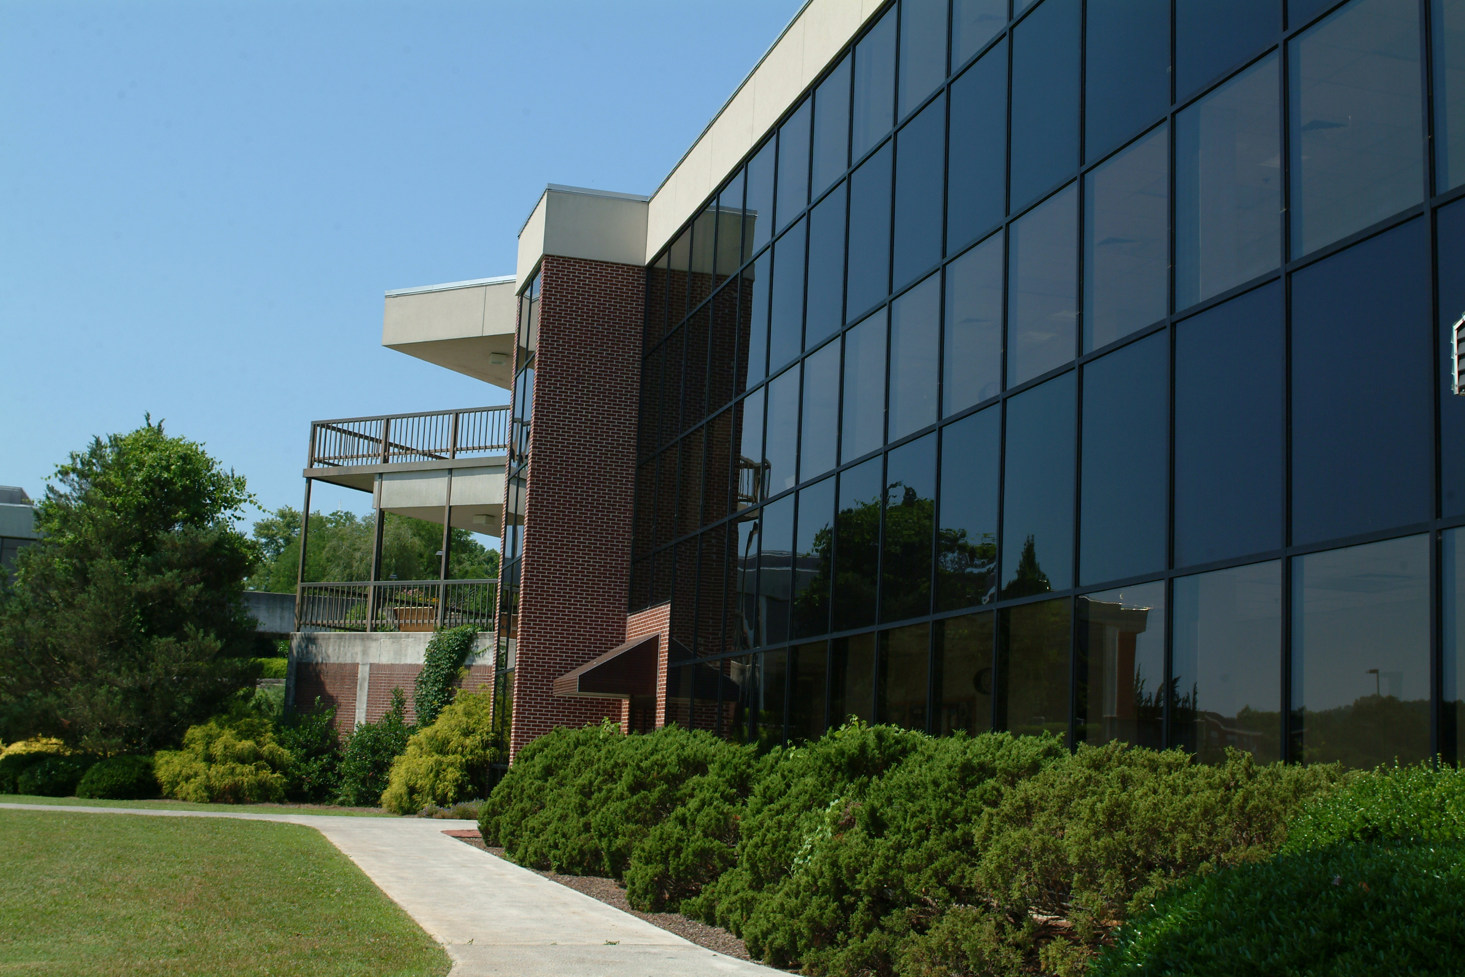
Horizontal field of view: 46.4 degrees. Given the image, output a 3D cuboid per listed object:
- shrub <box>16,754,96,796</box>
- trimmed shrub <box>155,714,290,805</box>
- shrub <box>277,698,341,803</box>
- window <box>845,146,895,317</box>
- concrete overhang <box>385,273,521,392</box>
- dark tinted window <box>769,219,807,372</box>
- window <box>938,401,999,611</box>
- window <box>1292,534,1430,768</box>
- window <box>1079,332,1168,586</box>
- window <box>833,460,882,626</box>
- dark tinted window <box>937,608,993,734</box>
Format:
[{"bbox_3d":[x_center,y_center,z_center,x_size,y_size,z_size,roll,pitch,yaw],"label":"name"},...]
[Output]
[{"bbox_3d":[-13.457,5.706,34.000,1.568,0.818,1.400,6,-10,-21],"label":"shrub"},{"bbox_3d":[-10.311,5.471,34.600,2.720,1.754,2.400,6,-10,-16],"label":"trimmed shrub"},{"bbox_3d":[-9.218,5.700,37.151,1.350,2.220,1.300,5,-10,-13],"label":"shrub"},{"bbox_3d":[1.668,-3.072,20.594,0.080,1.974,1.460,6,-10,-16],"label":"window"},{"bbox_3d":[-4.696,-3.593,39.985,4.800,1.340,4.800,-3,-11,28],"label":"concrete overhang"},{"bbox_3d":[0.787,-2.630,23.491,0.080,1.974,1.460,6,-10,-16],"label":"dark tinted window"},{"bbox_3d":[2.368,0.221,17.073,0.080,1.957,1.460,6,-10,-16],"label":"window"},{"bbox_3d":[4.041,1.187,10.970,0.080,1.659,1.460,6,-10,-16],"label":"window"},{"bbox_3d":[3.241,-0.222,14.124,0.100,1.950,1.460,5,-10,-16],"label":"window"},{"bbox_3d":[1.488,0.671,19.908,0.100,1.950,1.460,5,-10,-16],"label":"window"},{"bbox_3d":[2.274,2.097,16.806,0.080,1.689,1.450,6,-10,-16],"label":"dark tinted window"}]

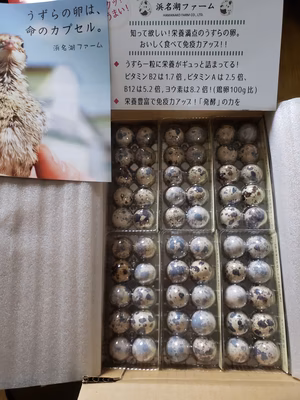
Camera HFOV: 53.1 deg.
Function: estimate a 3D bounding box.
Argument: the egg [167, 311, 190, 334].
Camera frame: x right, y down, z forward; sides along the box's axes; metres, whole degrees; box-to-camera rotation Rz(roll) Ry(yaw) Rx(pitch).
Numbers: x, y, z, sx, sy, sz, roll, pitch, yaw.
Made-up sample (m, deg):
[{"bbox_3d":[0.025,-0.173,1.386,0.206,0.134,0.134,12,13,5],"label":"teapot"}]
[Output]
[{"bbox_3d":[0.032,0.139,0.343,0.026,0.032,0.026,-1,74,5],"label":"egg"}]

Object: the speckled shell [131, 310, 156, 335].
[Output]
[{"bbox_3d":[-0.008,0.142,0.349,0.026,0.032,0.026,-1,75,4],"label":"speckled shell"}]

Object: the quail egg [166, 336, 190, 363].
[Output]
[{"bbox_3d":[0.032,0.167,0.336,0.026,0.032,0.026,-1,75,3],"label":"quail egg"}]

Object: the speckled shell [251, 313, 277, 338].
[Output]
[{"bbox_3d":[0.128,0.141,0.339,0.026,0.032,0.026,-1,75,4],"label":"speckled shell"}]

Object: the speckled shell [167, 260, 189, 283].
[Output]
[{"bbox_3d":[0.033,0.085,0.359,0.026,0.033,0.026,-1,75,4],"label":"speckled shell"}]

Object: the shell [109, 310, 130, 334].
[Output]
[{"bbox_3d":[-0.035,0.142,0.351,0.025,0.032,0.025,-1,75,4],"label":"shell"}]

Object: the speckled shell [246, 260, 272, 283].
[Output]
[{"bbox_3d":[0.130,0.084,0.353,0.026,0.032,0.026,-1,75,4],"label":"speckled shell"}]

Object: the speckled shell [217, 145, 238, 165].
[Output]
[{"bbox_3d":[0.101,-0.060,0.392,0.026,0.032,0.026,-1,75,3],"label":"speckled shell"}]

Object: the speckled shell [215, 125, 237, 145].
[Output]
[{"bbox_3d":[0.101,-0.087,0.399,0.026,0.032,0.026,-1,75,3],"label":"speckled shell"}]

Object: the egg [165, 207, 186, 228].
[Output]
[{"bbox_3d":[0.030,0.021,0.367,0.025,0.032,0.025,-1,75,3],"label":"egg"}]

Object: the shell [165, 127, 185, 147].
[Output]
[{"bbox_3d":[0.032,-0.084,0.395,0.025,0.032,0.025,-1,75,3],"label":"shell"}]

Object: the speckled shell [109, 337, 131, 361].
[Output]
[{"bbox_3d":[-0.034,0.169,0.341,0.024,0.032,0.024,-1,75,4],"label":"speckled shell"}]

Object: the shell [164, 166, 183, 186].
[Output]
[{"bbox_3d":[0.030,-0.031,0.381,0.025,0.032,0.025,-1,75,3],"label":"shell"}]

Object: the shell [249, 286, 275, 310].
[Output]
[{"bbox_3d":[0.129,0.112,0.346,0.026,0.032,0.026,-1,75,4],"label":"shell"}]

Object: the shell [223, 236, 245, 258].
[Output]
[{"bbox_3d":[0.101,0.056,0.360,0.026,0.032,0.026,-1,74,5],"label":"shell"}]

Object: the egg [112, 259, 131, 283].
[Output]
[{"bbox_3d":[-0.035,0.086,0.362,0.025,0.032,0.025,-1,75,3],"label":"egg"}]

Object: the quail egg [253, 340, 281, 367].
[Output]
[{"bbox_3d":[0.128,0.168,0.332,0.027,0.032,0.027,-1,75,4],"label":"quail egg"}]

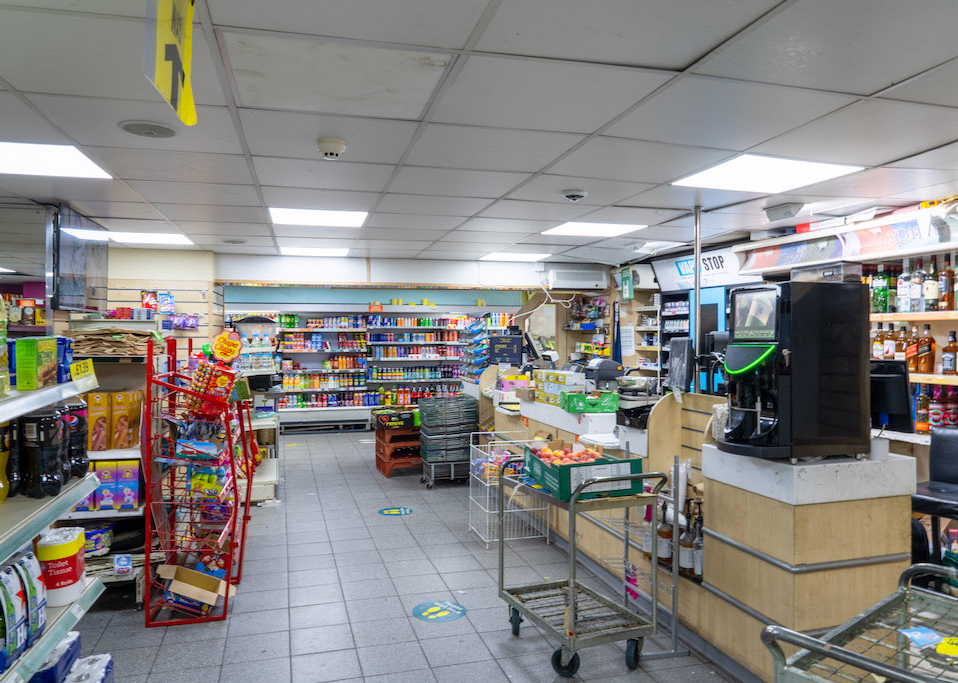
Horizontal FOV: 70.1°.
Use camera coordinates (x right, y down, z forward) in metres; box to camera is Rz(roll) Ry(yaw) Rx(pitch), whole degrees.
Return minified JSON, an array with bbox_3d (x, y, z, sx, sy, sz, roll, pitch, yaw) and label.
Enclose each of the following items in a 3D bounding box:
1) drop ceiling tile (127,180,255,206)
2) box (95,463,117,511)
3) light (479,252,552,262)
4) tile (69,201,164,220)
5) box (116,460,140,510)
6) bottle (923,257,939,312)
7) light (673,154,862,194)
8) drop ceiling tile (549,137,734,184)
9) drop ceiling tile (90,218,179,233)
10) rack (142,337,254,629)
[{"bbox_3d":[-1.416,-0.755,3.482,0.597,0.022,0.597,0,1,-14],"label":"drop ceiling tile"},{"bbox_3d":[-2.053,0.793,3.793,0.108,0.265,0.110,0,1,-15],"label":"box"},{"bbox_3d":[0.341,-0.811,6.470,0.600,0.030,0.600,0,1,-14],"label":"light"},{"bbox_3d":[-2.156,-0.762,3.937,0.600,0.020,0.600,0,0,-14],"label":"tile"},{"bbox_3d":[-1.948,0.792,3.823,0.108,0.263,0.110,0,1,-15],"label":"box"},{"bbox_3d":[2.571,-0.328,3.860,0.080,0.310,0.080,0,1,-35],"label":"bottle"},{"bbox_3d":[1.212,-0.722,2.945,0.590,0.030,0.590,0,0,-14],"label":"light"},{"bbox_3d":[0.627,-0.739,2.785,0.600,0.020,0.600,1,1,-14],"label":"drop ceiling tile"},{"bbox_3d":[-2.304,-0.770,4.518,0.600,0.020,0.600,0,0,-14],"label":"drop ceiling tile"},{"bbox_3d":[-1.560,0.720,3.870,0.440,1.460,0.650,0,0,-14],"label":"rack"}]

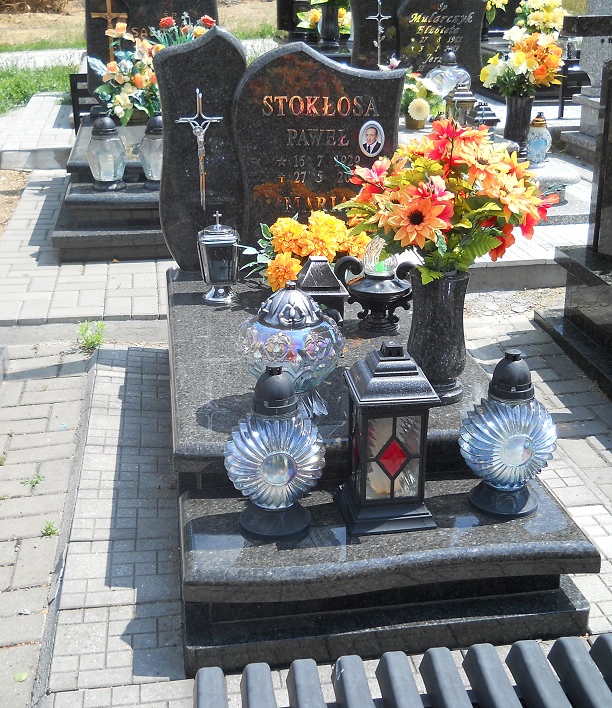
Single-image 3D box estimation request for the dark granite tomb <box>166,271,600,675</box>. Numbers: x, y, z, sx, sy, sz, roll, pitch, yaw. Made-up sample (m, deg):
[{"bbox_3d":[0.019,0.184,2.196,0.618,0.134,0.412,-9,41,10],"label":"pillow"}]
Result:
[{"bbox_3d":[0.035,0.125,2.749,0.822,0.288,1.980,-3,20,-8],"label":"dark granite tomb"}]

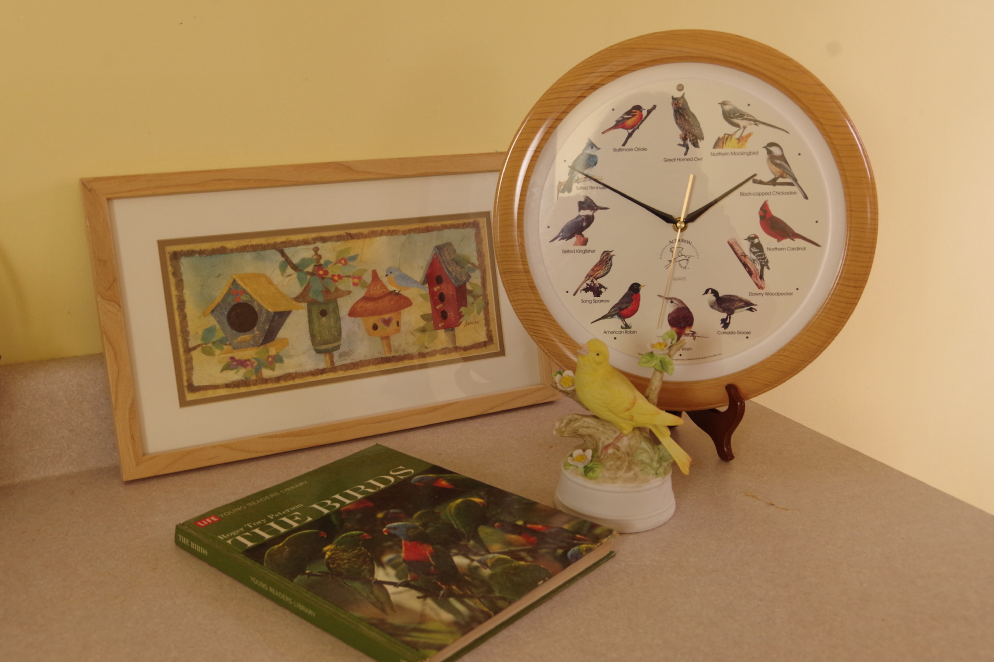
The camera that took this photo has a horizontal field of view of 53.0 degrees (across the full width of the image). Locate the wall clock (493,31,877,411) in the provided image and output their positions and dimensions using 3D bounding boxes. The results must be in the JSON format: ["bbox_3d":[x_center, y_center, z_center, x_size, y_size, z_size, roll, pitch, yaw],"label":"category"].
[{"bbox_3d":[0.171,-0.099,0.931,0.348,0.348,0.045,-1,7,6],"label":"wall clock"}]

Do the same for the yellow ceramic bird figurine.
[{"bbox_3d":[0.111,0.064,0.825,0.100,0.120,0.045,-2,17,-8],"label":"yellow ceramic bird figurine"}]

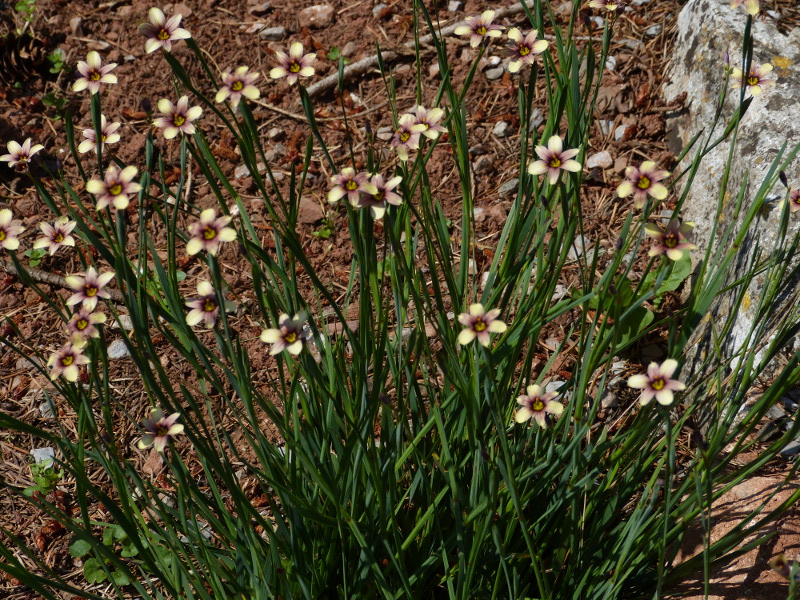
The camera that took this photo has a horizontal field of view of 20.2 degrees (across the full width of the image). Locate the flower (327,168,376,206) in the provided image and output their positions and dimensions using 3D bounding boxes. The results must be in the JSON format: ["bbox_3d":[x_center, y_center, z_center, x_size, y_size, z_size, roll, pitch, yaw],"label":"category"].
[{"bbox_3d":[-0.025,-0.056,1.120,0.022,0.010,0.021,-1,81,-1],"label":"flower"}]

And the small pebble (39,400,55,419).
[{"bbox_3d":[-0.201,0.063,1.280,0.009,0.008,0.011,0,40,0],"label":"small pebble"}]

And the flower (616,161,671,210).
[{"bbox_3d":[0.121,-0.057,1.110,0.027,0.010,0.026,6,82,7],"label":"flower"}]

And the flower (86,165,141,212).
[{"bbox_3d":[-0.140,-0.055,1.100,0.026,0.010,0.025,-7,80,-9],"label":"flower"}]

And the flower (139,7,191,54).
[{"bbox_3d":[-0.118,-0.136,1.130,0.027,0.010,0.026,-10,76,-12],"label":"flower"}]

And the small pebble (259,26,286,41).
[{"bbox_3d":[-0.087,-0.182,1.530,0.018,0.009,0.011,0,40,0],"label":"small pebble"}]

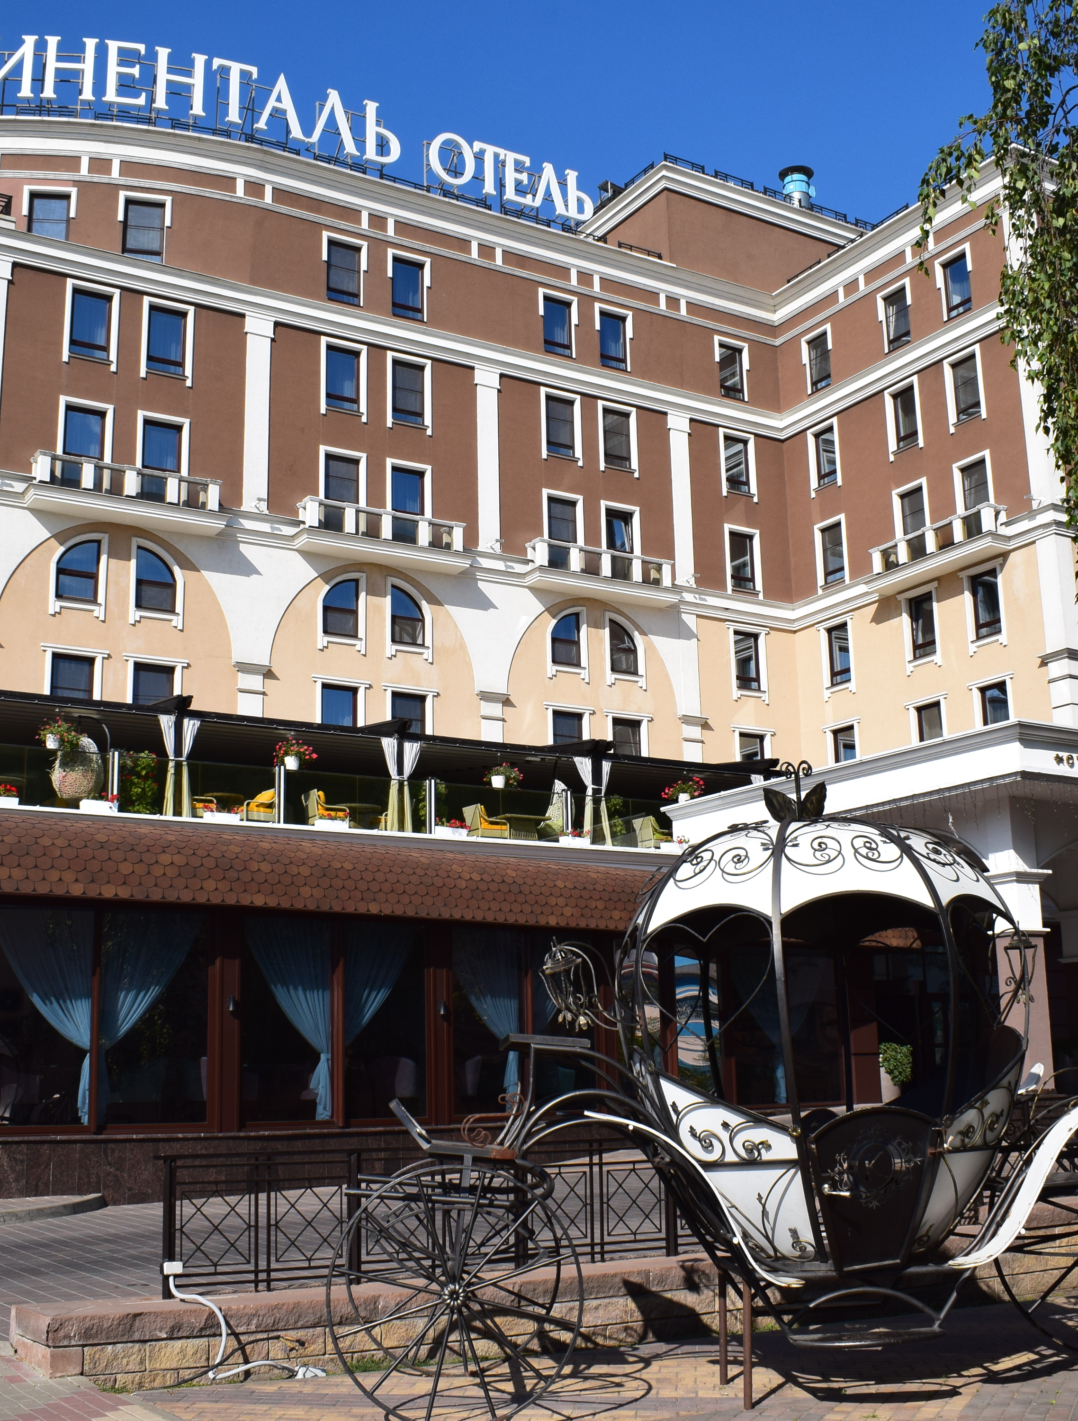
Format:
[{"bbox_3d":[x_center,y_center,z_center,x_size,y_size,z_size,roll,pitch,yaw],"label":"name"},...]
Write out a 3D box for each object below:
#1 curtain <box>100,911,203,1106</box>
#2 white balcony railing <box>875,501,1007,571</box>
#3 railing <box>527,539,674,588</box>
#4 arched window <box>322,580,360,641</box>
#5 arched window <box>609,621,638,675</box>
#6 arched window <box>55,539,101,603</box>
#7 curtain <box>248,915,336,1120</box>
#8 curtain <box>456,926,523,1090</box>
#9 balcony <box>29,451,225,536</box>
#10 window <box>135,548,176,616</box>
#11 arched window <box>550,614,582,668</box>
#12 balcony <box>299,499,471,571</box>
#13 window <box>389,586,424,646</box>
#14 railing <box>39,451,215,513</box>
[{"bbox_3d":[-6.306,4.933,26.021,1.573,3.244,0.250,7,-16,-30],"label":"curtain"},{"bbox_3d":[11.379,-4.943,45.781,0.800,0.800,4.164,7,-16,-32],"label":"white balcony railing"},{"bbox_3d":[1.994,-4.416,49.354,4.951,0.878,0.862,7,-15,-30],"label":"railing"},{"bbox_3d":[-5.320,-2.727,42.962,1.037,1.546,0.150,7,-16,-30],"label":"arched window"},{"bbox_3d":[2.513,-1.936,47.731,1.000,1.700,0.150,7,-16,-28],"label":"arched window"},{"bbox_3d":[-11.808,-3.578,41.103,1.124,1.679,0.154,7,-15,-30],"label":"arched window"},{"bbox_3d":[-4.220,5.200,27.213,1.417,3.371,0.250,7,-16,-30],"label":"curtain"},{"bbox_3d":[-0.750,4.717,24.414,1.200,2.650,0.150,9,-17,-36],"label":"curtain"},{"bbox_3d":[-10.673,-5.647,41.641,5.405,1.294,0.963,7,-15,-30],"label":"balcony"},{"bbox_3d":[-9.725,-3.284,40.443,0.969,1.626,0.150,7,-16,-30],"label":"window"},{"bbox_3d":[0.861,-2.137,48.777,1.124,1.679,0.154,7,-15,-30],"label":"arched window"},{"bbox_3d":[-4.367,-4.949,45.466,5.405,1.294,0.963,7,-15,-30],"label":"balcony"},{"bbox_3d":[-3.638,-2.583,43.941,1.037,1.539,0.150,7,-16,-30],"label":"window"},{"bbox_3d":[-10.688,-5.842,41.677,4.951,0.878,0.862,7,-15,-30],"label":"railing"}]

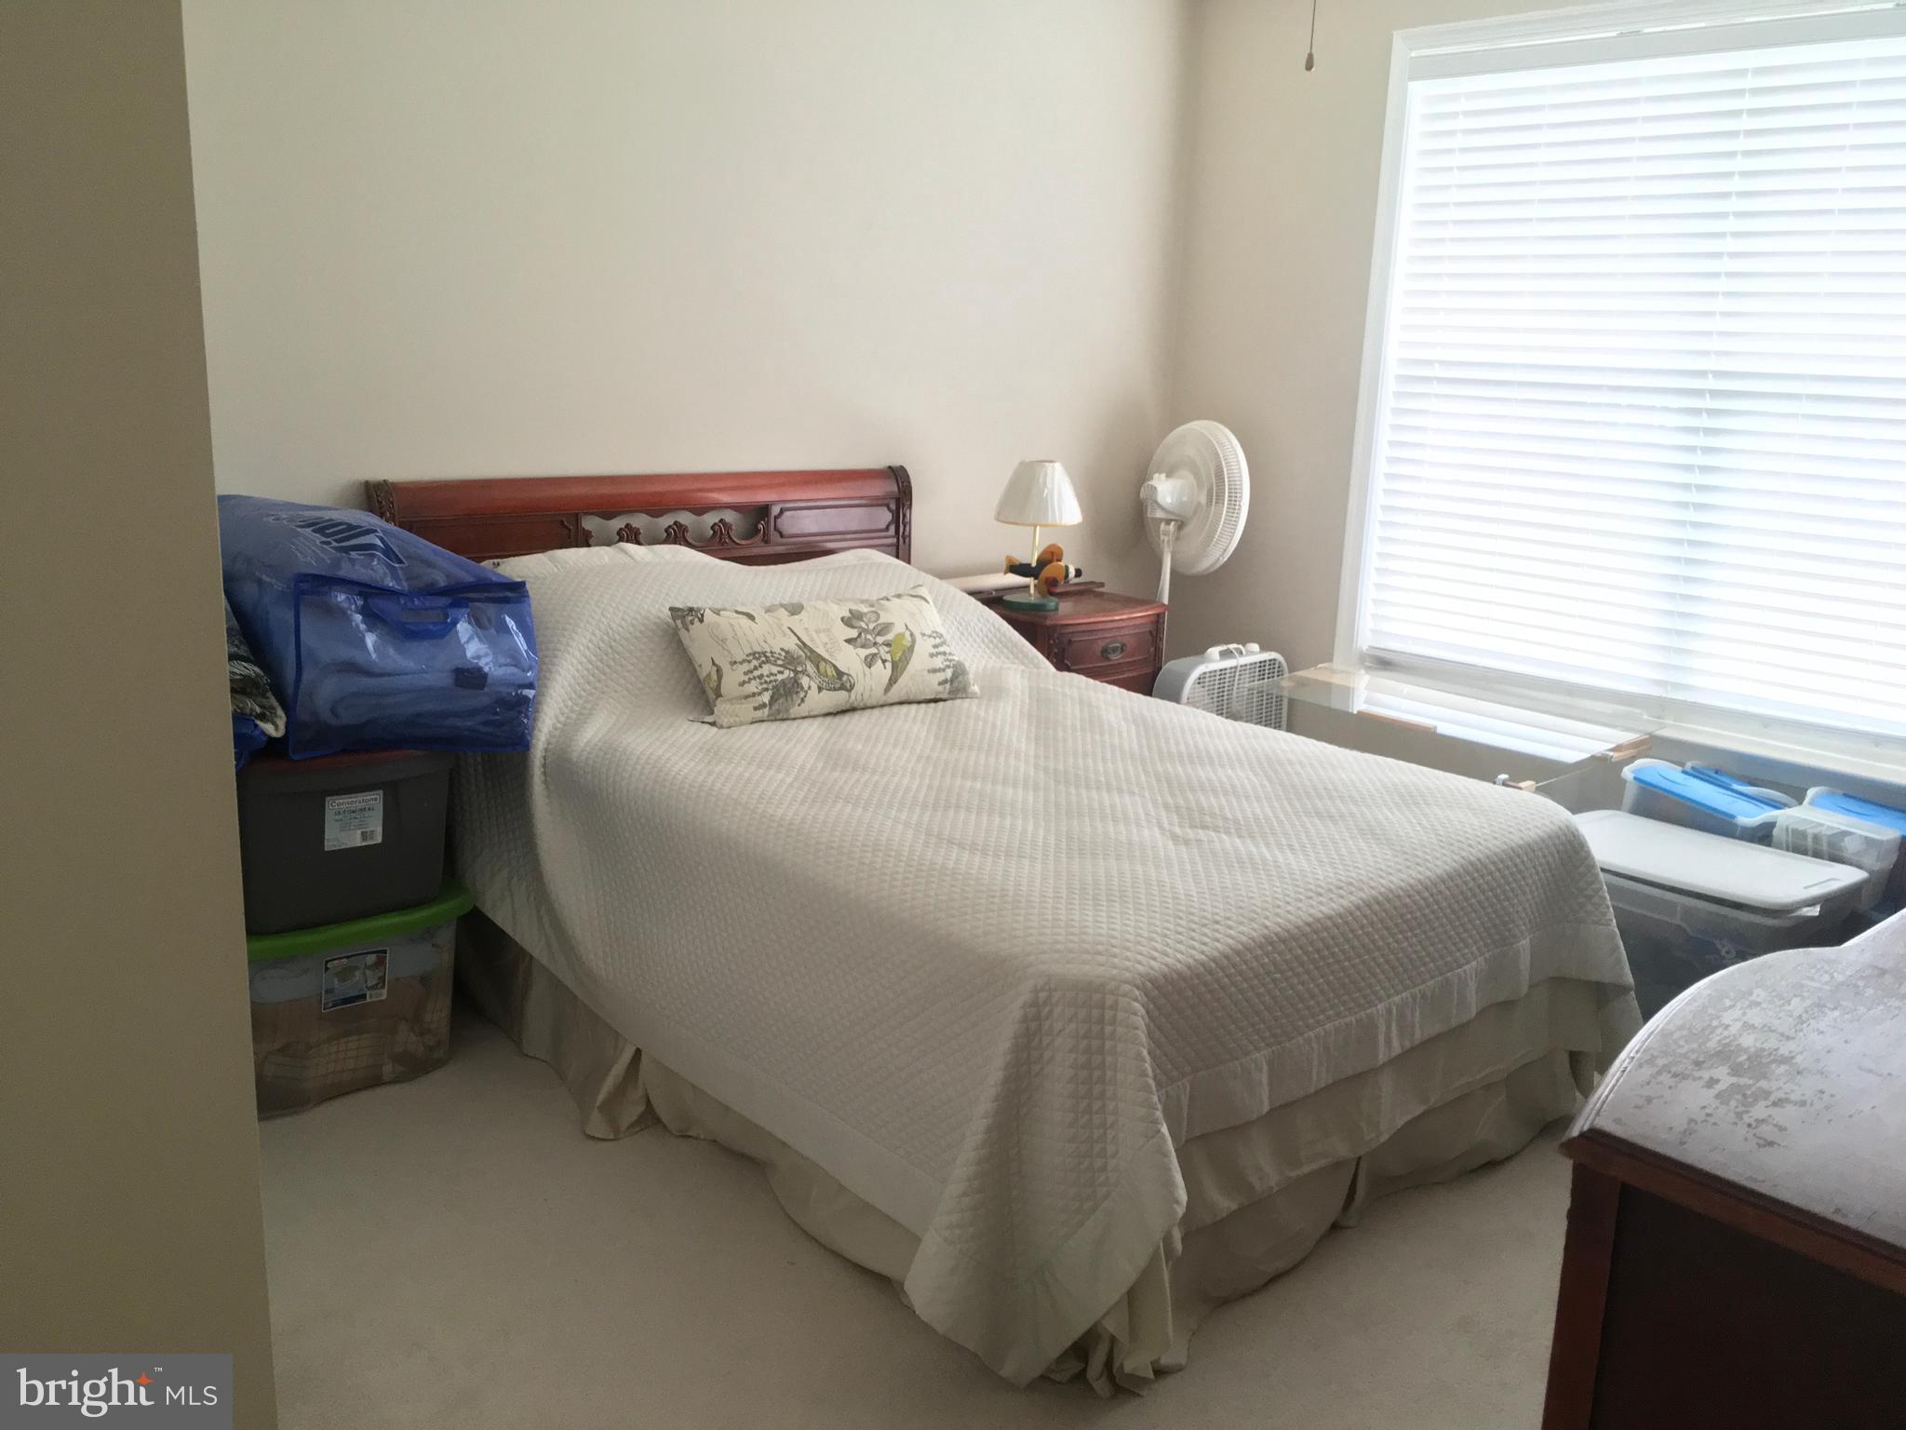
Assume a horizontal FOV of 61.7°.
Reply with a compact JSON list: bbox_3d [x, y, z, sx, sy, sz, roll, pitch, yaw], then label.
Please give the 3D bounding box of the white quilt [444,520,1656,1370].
[{"bbox_3d":[0.060,0.205,3.294,1.602,0.915,1.966,-9,16,-40],"label":"white quilt"}]

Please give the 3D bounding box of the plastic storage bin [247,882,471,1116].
[{"bbox_3d":[-1.303,0.506,3.240,0.465,0.375,0.601,-9,16,-40],"label":"plastic storage bin"}]

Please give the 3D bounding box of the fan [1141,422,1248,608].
[{"bbox_3d":[0.710,-0.264,4.928,0.410,1.277,0.450,-6,15,-31],"label":"fan"}]

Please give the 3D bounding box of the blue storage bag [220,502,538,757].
[{"bbox_3d":[-1.200,-0.190,3.164,0.529,0.472,0.572,-6,15,-31],"label":"blue storage bag"}]

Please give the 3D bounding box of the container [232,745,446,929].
[{"bbox_3d":[-1.299,0.185,3.176,0.422,0.280,0.579,-9,16,-40],"label":"container"}]

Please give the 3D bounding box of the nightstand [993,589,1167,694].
[{"bbox_3d":[0.300,0.045,4.722,0.458,0.736,0.572,13,17,42],"label":"nightstand"}]

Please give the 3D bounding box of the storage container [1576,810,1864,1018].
[{"bbox_3d":[1.704,0.501,3.761,0.493,0.357,0.636,-9,16,-40],"label":"storage container"}]

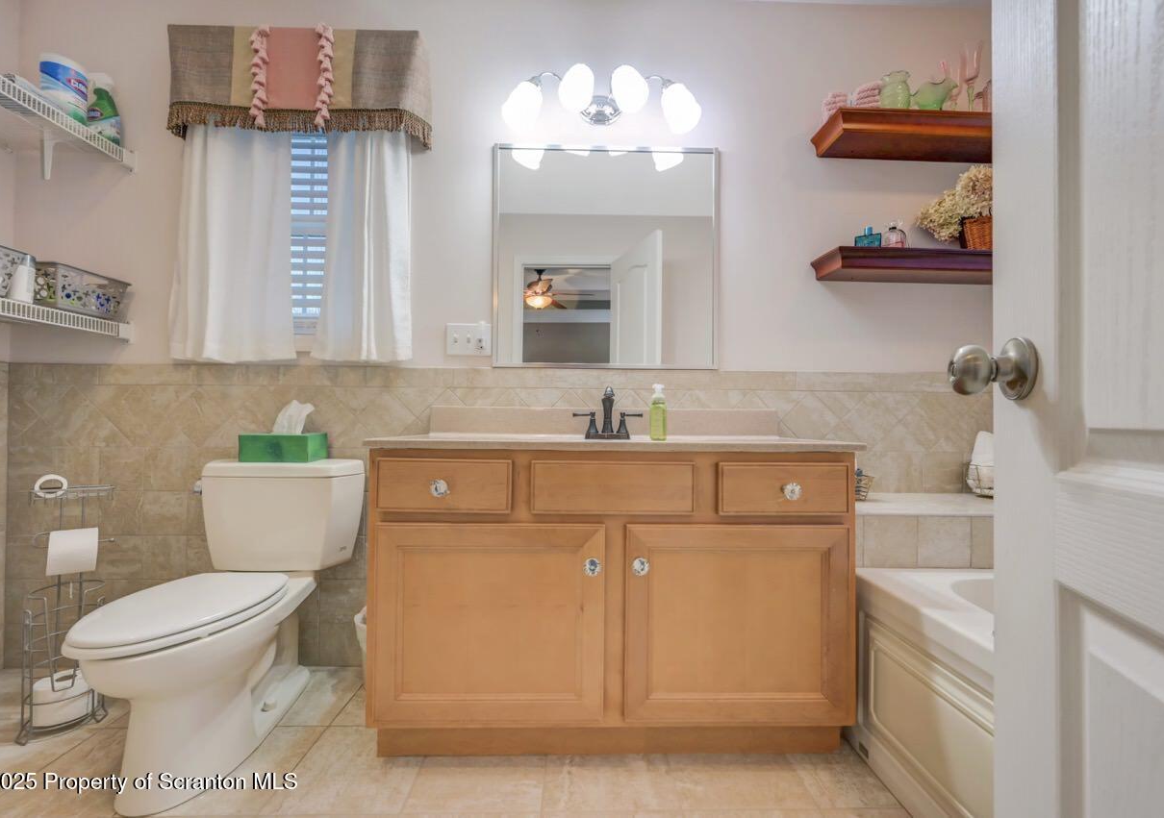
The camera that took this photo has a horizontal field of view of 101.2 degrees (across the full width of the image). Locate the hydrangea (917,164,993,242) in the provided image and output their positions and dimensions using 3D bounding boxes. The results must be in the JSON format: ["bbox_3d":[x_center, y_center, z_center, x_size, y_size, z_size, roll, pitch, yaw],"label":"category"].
[{"bbox_3d":[1.323,-0.707,1.652,0.340,0.280,0.210,0,-1,-1],"label":"hydrangea"}]

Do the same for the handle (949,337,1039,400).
[{"bbox_3d":[0.448,-0.044,0.532,0.066,0.068,0.068,0,-1,18],"label":"handle"}]

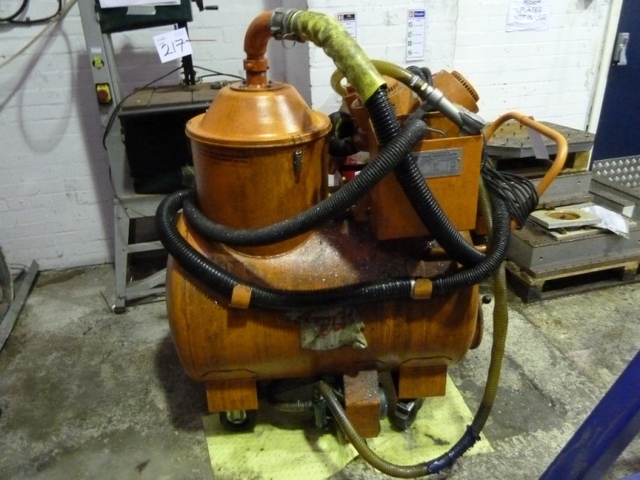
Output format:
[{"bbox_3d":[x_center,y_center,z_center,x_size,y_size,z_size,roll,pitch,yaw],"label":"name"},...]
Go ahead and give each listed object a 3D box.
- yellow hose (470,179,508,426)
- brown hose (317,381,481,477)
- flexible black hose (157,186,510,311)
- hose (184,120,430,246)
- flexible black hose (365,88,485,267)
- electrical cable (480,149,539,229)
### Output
[{"bbox_3d":[0.480,0.197,1.398,0.122,0.683,0.356,-3,22,-3],"label":"yellow hose"},{"bbox_3d":[0.236,0.573,1.457,0.473,0.168,0.275,-3,22,-3],"label":"brown hose"},{"bbox_3d":[0.066,-0.008,1.433,1.118,0.284,0.409,-3,22,-3],"label":"flexible black hose"},{"bbox_3d":[-0.082,-0.187,1.291,0.706,0.323,0.360,-3,22,-3],"label":"hose"},{"bbox_3d":[0.304,-0.151,1.257,0.401,0.554,0.142,-3,22,-3],"label":"flexible black hose"},{"bbox_3d":[0.602,-0.164,1.467,0.190,0.250,0.180,-3,22,-3],"label":"electrical cable"}]

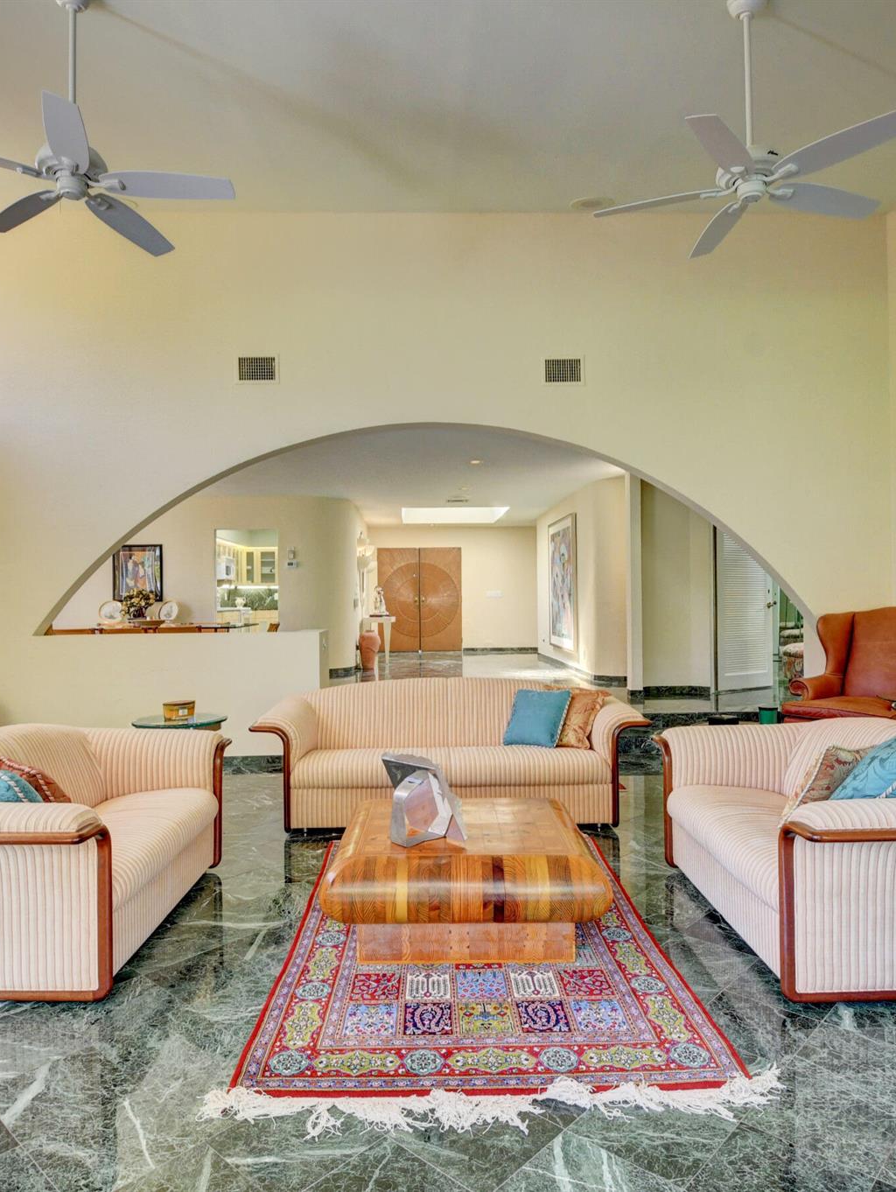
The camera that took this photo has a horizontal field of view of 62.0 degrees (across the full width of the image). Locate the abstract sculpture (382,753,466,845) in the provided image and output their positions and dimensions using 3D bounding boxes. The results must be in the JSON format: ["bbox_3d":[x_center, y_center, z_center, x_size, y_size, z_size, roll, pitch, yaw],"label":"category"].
[{"bbox_3d":[-0.093,0.784,2.925,0.322,0.341,0.220,-1,0,-1],"label":"abstract sculpture"}]

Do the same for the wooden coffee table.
[{"bbox_3d":[0.061,1.152,3.142,1.050,0.400,1.050,-1,0,-1],"label":"wooden coffee table"}]

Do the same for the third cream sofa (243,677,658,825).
[{"bbox_3d":[0.016,0.939,4.618,2.248,0.794,0.920,-1,0,-1],"label":"third cream sofa"}]

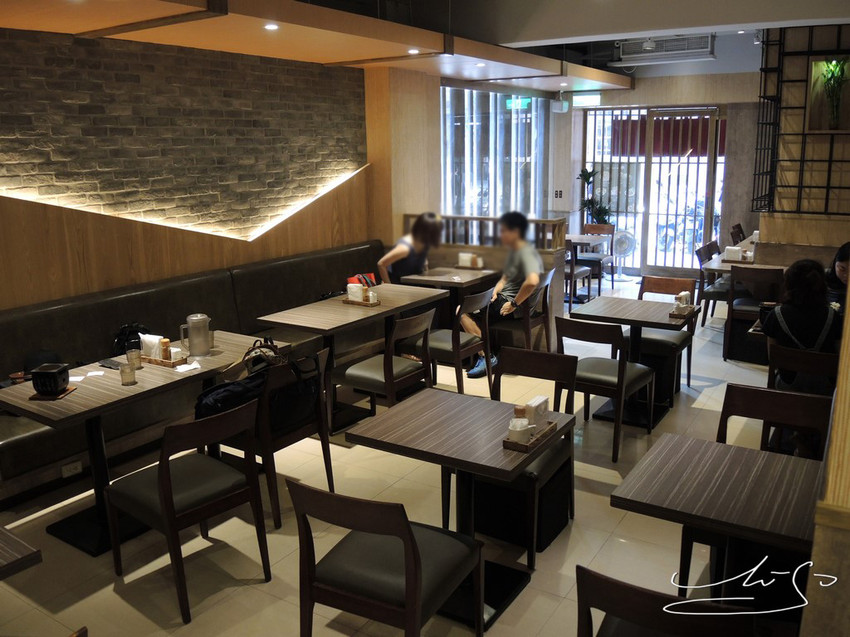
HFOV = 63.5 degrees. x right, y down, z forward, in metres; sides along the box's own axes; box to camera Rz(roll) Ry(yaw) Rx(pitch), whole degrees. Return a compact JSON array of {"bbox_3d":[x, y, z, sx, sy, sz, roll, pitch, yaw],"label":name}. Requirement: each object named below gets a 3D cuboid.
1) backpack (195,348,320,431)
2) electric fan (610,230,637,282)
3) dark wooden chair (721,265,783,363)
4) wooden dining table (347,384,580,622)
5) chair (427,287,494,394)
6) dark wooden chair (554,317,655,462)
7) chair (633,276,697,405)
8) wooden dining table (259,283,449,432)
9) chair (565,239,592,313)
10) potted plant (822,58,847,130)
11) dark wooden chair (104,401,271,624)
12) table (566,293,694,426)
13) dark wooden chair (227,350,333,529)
[{"bbox_3d":[-0.889,0.373,3.599,0.480,0.350,0.420,8,16,36],"label":"backpack"},{"bbox_3d":[2.754,-0.881,9.617,0.400,0.700,0.380,-3,13,-4],"label":"electric fan"},{"bbox_3d":[2.851,-0.060,5.798,0.470,0.830,0.570,9,17,39],"label":"dark wooden chair"},{"bbox_3d":[0.161,0.784,2.843,0.720,0.740,0.599,7,15,33],"label":"wooden dining table"},{"bbox_3d":[0.173,0.192,5.089,0.570,0.830,0.470,7,16,34],"label":"chair"},{"bbox_3d":[1.135,0.375,4.327,0.465,0.835,0.562,8,16,35],"label":"dark wooden chair"},{"bbox_3d":[1.766,0.151,5.250,0.465,0.835,0.562,7,15,33],"label":"chair"},{"bbox_3d":[-0.477,0.250,5.252,0.653,0.740,1.471,7,15,33],"label":"wooden dining table"},{"bbox_3d":[1.720,-0.567,8.411,0.465,0.835,0.562,8,16,35],"label":"chair"},{"bbox_3d":[3.621,-1.981,6.077,0.185,0.610,0.180,7,15,33],"label":"potted plant"},{"bbox_3d":[-1.011,0.735,2.962,0.562,0.835,0.465,9,16,38],"label":"dark wooden chair"},{"bbox_3d":[1.421,0.298,4.668,0.700,0.735,0.590,7,16,33],"label":"table"},{"bbox_3d":[-0.818,0.567,3.616,0.570,0.830,0.470,8,16,37],"label":"dark wooden chair"}]

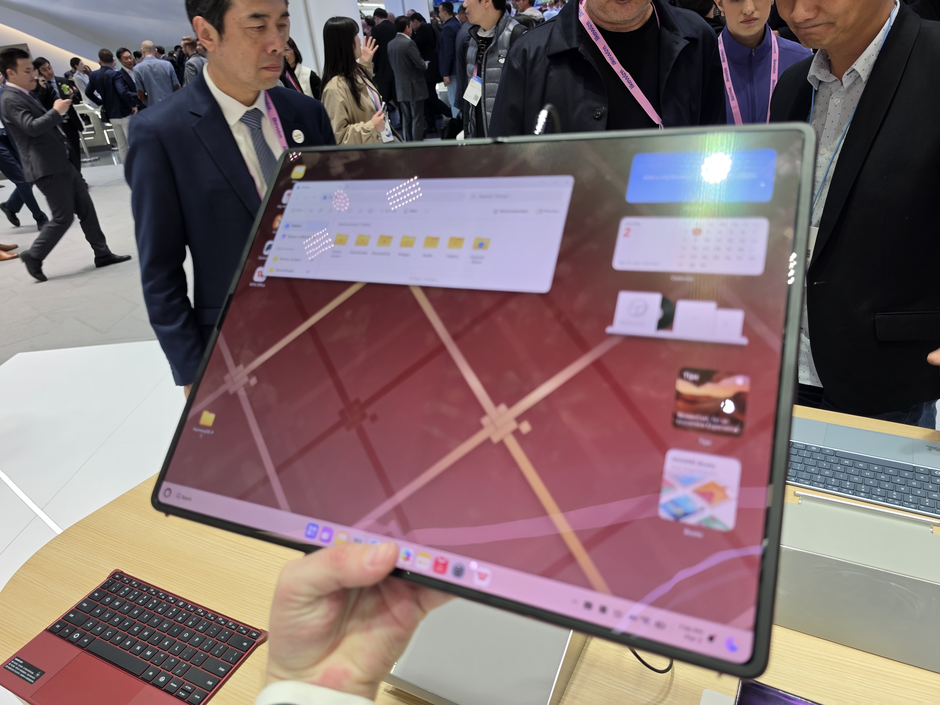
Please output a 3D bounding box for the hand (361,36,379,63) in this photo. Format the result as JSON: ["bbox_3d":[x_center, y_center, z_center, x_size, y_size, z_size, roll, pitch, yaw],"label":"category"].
[{"bbox_3d":[-0.708,-2.131,4.400,0.120,0.165,0.060,4,25,-11],"label":"hand"}]

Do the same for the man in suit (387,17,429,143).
[{"bbox_3d":[-0.782,-3.409,8.075,0.520,1.700,0.420,10,31,28],"label":"man in suit"}]

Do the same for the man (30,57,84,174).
[{"bbox_3d":[-5.609,-3.134,8.556,0.580,1.720,0.450,-21,30,-26],"label":"man"}]

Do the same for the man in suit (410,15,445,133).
[{"bbox_3d":[-0.659,-4.271,9.679,0.500,1.740,0.520,0,28,12],"label":"man in suit"}]

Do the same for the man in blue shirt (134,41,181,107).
[{"bbox_3d":[-4.701,-3.731,9.456,0.580,1.780,0.420,-17,29,-20],"label":"man in blue shirt"}]

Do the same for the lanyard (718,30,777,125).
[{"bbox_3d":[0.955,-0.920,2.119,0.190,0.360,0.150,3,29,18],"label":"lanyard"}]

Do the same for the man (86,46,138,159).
[{"bbox_3d":[-5.303,-3.575,9.316,0.600,1.750,0.400,-15,28,-16],"label":"man"}]

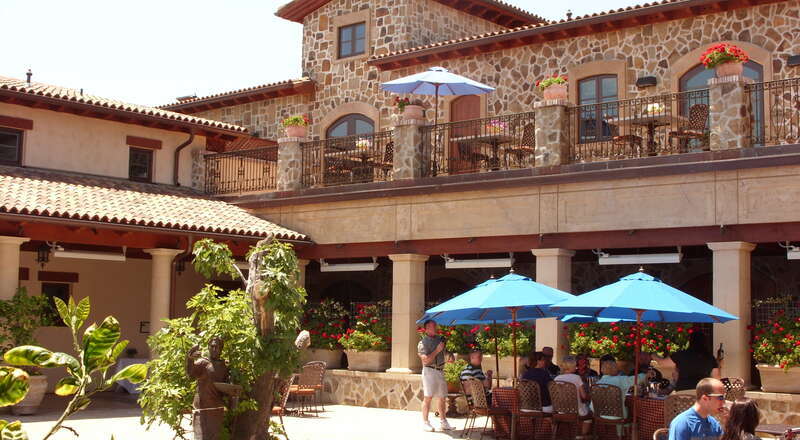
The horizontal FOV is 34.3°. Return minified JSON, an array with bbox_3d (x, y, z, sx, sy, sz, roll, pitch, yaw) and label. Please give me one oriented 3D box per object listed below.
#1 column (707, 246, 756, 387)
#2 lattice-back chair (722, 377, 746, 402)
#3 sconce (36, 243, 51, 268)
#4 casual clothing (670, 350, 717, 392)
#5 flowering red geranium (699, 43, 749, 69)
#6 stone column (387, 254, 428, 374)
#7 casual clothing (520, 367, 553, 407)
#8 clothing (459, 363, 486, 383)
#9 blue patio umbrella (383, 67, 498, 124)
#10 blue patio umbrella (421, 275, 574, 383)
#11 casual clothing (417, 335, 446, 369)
[{"bbox_3d":[5.274,1.538,20.605,0.560,2.340,0.560,-4,-6,45],"label":"column"},{"bbox_3d":[4.883,2.859,19.442,0.500,0.950,0.600,-4,-6,45],"label":"lattice-back chair"},{"bbox_3d":[-7.382,0.733,26.800,0.280,0.540,0.280,-4,-6,43],"label":"sconce"},{"bbox_3d":[4.096,2.121,18.000,0.580,0.620,0.350,2,-5,-18],"label":"casual clothing"},{"bbox_3d":[5.216,-2.643,21.017,0.760,0.420,0.700,1,-5,0],"label":"flowering red geranium"},{"bbox_3d":[0.153,1.895,26.400,0.600,2.400,0.600,-3,-6,42],"label":"stone column"},{"bbox_3d":[1.972,2.416,18.700,0.470,0.580,0.330,-3,-6,42],"label":"casual clothing"},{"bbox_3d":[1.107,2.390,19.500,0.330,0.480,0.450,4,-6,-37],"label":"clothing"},{"bbox_3d":[0.791,-2.005,27.300,2.420,2.500,2.420,1,-5,0],"label":"blue patio umbrella"},{"bbox_3d":[1.577,1.936,18.300,2.450,2.500,2.450,1,-5,0],"label":"blue patio umbrella"},{"bbox_3d":[0.508,2.120,20.868,0.500,0.550,0.320,3,-5,-24],"label":"casual clothing"}]

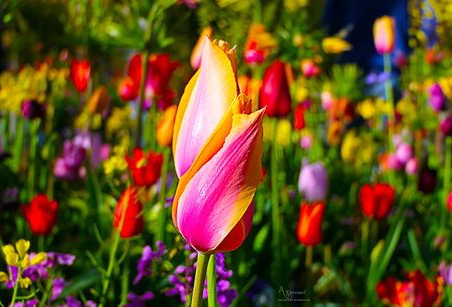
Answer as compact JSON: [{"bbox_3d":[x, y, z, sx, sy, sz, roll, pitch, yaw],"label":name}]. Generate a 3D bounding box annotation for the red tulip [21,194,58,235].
[{"bbox_3d":[-0.267,0.087,1.100,0.053,0.058,0.050,0,8,0],"label":"red tulip"}]

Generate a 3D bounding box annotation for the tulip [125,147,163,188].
[{"bbox_3d":[-0.115,0.021,1.080,0.049,0.054,0.049,0,10,0],"label":"tulip"}]

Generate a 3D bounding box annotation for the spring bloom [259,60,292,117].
[{"bbox_3d":[0.070,-0.091,1.080,0.047,0.080,0.047,0,8,0],"label":"spring bloom"}]

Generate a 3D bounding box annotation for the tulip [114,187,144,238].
[{"bbox_3d":[-0.126,0.077,1.000,0.038,0.065,0.038,5,10,0],"label":"tulip"}]

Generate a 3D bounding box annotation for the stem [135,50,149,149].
[{"bbox_3d":[-0.149,-0.093,1.350,0.011,0.171,0.011,4,8,0],"label":"stem"}]

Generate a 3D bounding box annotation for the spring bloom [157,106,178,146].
[{"bbox_3d":[-0.093,-0.044,1.220,0.033,0.064,0.033,8,10,0],"label":"spring bloom"}]

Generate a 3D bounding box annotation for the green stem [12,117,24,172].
[{"bbox_3d":[-0.500,-0.022,1.850,0.013,0.137,0.013,5,8,0],"label":"green stem"}]

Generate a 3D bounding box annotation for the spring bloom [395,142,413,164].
[{"bbox_3d":[0.405,0.000,1.750,0.040,0.049,0.040,0,8,0],"label":"spring bloom"}]

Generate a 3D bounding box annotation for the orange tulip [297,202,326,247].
[{"bbox_3d":[0.121,0.100,1.100,0.038,0.065,0.038,5,8,0],"label":"orange tulip"}]

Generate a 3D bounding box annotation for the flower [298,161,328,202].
[{"bbox_3d":[0.129,0.042,1.130,0.043,0.058,0.043,0,10,0],"label":"flower"}]

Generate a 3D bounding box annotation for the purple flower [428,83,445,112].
[{"bbox_3d":[0.412,-0.110,1.500,0.032,0.057,0.032,0,8,0],"label":"purple flower"}]

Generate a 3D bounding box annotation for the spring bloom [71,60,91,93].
[{"bbox_3d":[-0.284,-0.153,1.500,0.039,0.064,0.039,0,8,0],"label":"spring bloom"}]

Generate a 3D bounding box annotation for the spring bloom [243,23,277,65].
[{"bbox_3d":[0.068,-0.222,1.550,0.065,0.083,0.065,0,10,0],"label":"spring bloom"}]

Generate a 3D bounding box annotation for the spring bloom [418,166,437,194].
[{"bbox_3d":[0.407,0.055,1.550,0.036,0.056,0.036,0,8,0],"label":"spring bloom"}]

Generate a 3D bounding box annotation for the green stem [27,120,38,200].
[{"bbox_3d":[-0.366,0.013,1.450,0.016,0.150,0.015,0,8,0],"label":"green stem"}]

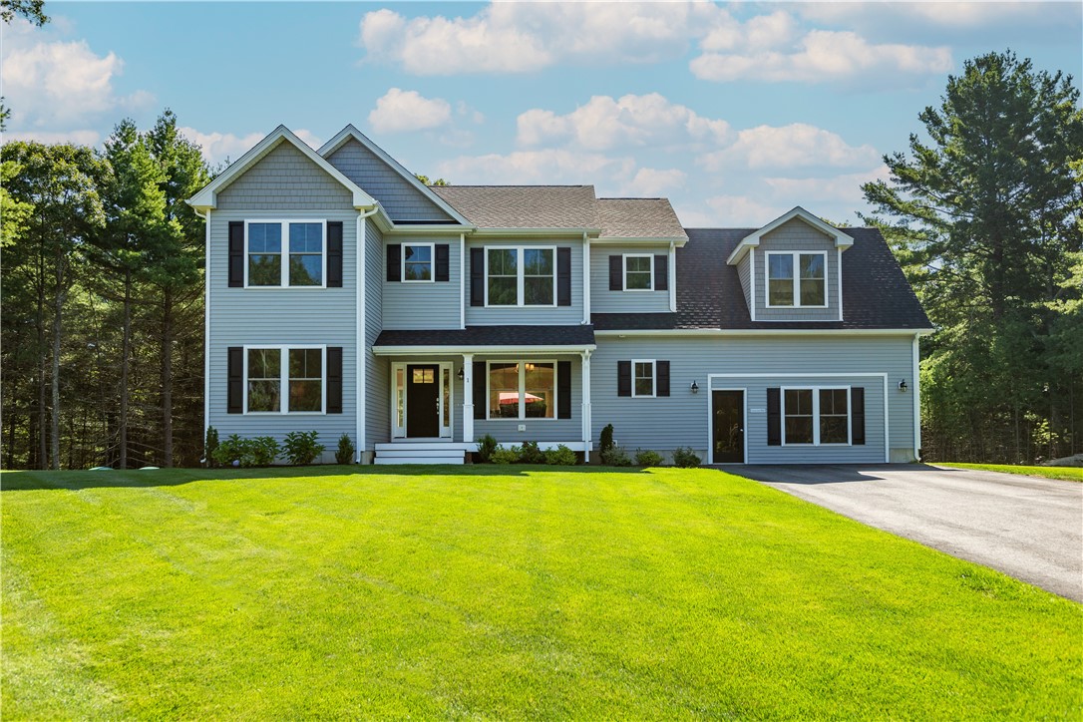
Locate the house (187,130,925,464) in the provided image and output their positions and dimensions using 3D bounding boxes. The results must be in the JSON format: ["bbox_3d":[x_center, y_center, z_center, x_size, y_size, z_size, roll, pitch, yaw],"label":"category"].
[{"bbox_3d":[1.220,-1.350,24.100,19.100,8.850,11.200,0,-4,0],"label":"house"}]

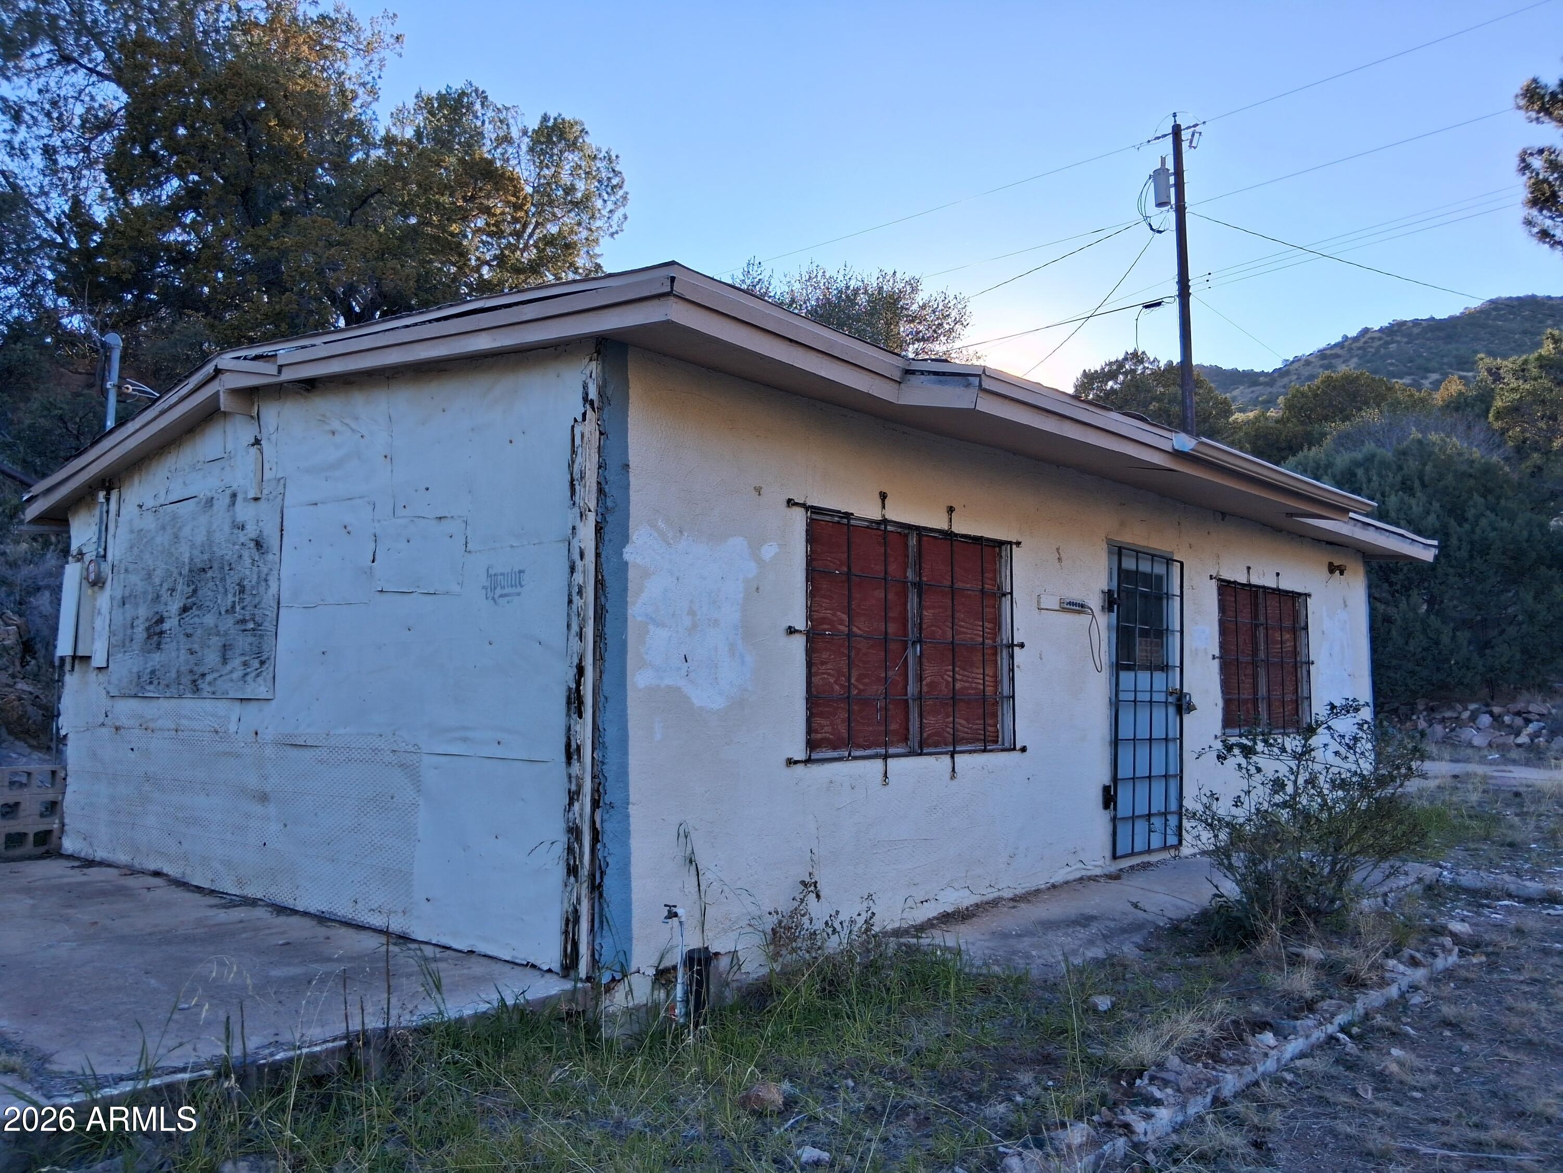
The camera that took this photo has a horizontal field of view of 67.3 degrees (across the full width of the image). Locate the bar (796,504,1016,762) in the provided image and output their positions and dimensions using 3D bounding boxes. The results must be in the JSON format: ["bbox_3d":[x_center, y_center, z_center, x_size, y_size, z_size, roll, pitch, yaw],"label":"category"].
[{"bbox_3d":[0.752,0.292,6.300,0.100,1.200,1.800,-4,-7,43],"label":"bar"}]

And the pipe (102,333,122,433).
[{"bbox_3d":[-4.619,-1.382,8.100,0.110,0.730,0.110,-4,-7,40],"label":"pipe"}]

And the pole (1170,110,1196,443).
[{"bbox_3d":[7.011,-2.973,20.210,0.260,10.400,0.260,-5,-7,43],"label":"pole"}]

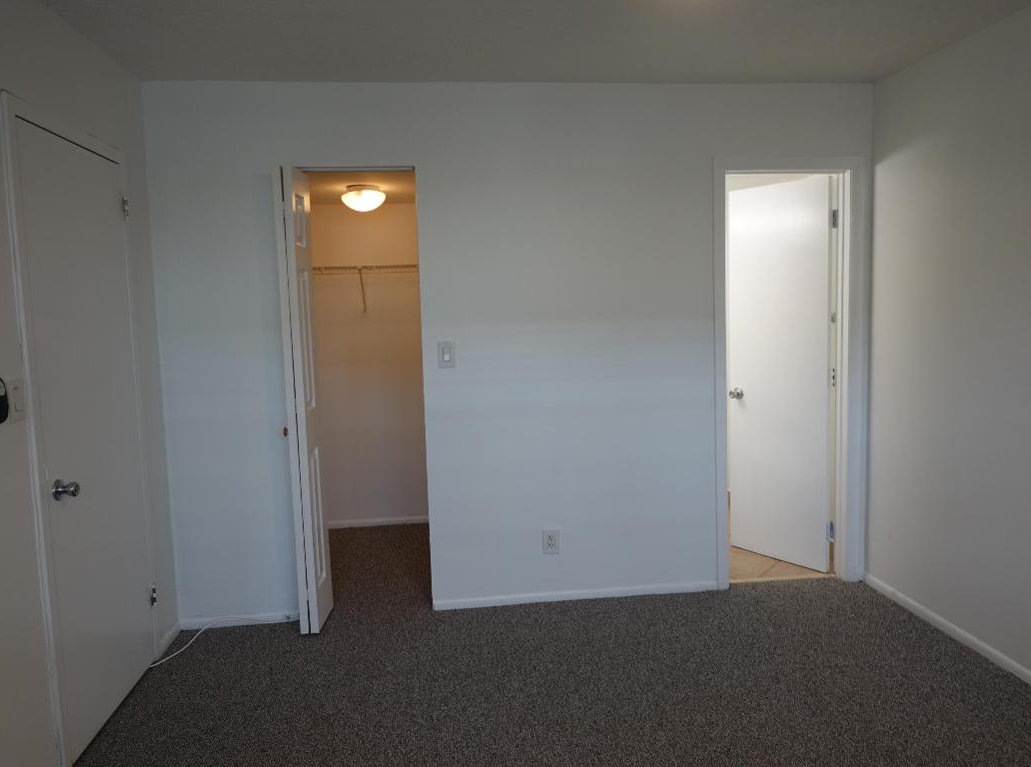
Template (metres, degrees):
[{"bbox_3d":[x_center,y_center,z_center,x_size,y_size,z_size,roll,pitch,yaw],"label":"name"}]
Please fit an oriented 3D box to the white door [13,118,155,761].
[{"bbox_3d":[-1.510,0.178,2.741,0.042,2.030,0.770,-2,6,-6],"label":"white door"}]

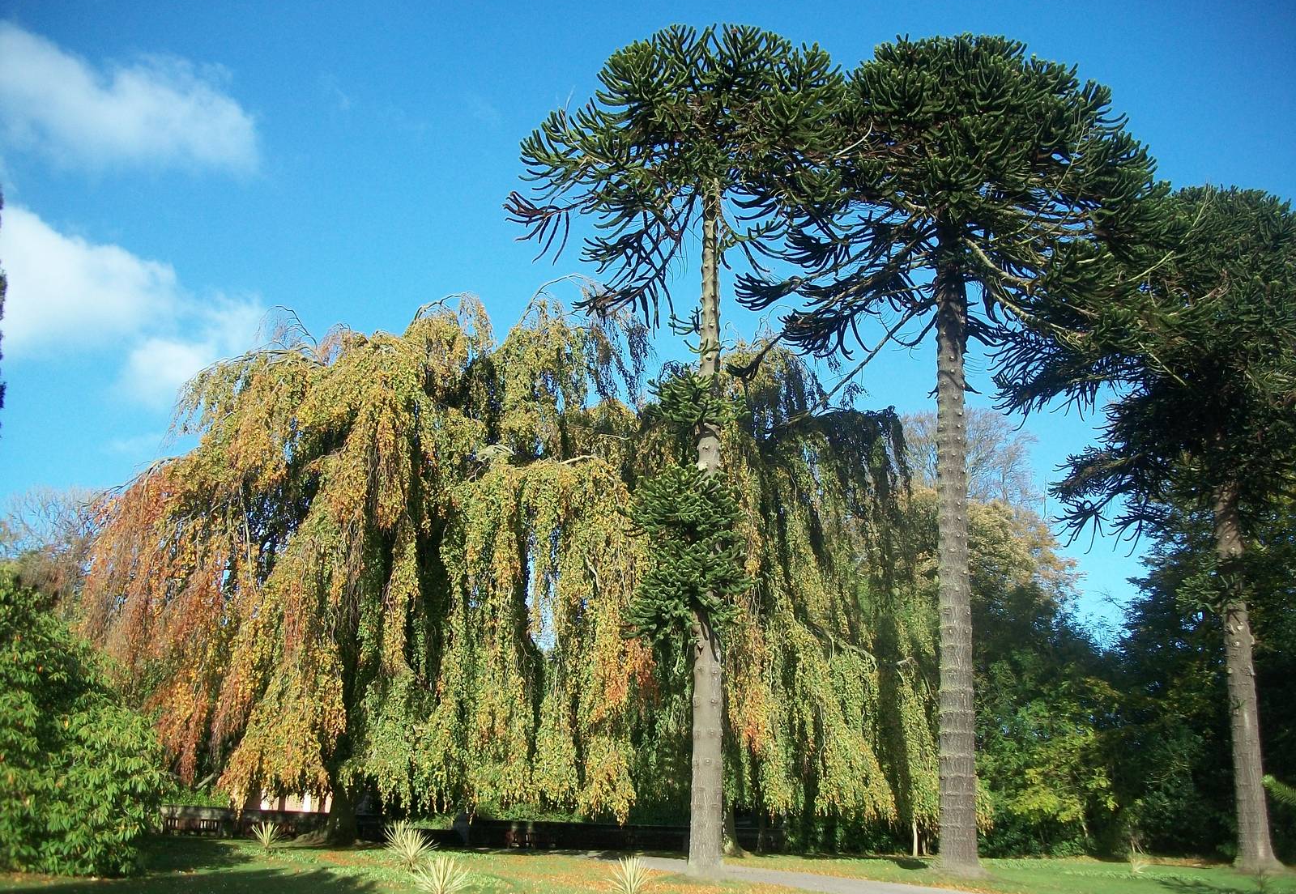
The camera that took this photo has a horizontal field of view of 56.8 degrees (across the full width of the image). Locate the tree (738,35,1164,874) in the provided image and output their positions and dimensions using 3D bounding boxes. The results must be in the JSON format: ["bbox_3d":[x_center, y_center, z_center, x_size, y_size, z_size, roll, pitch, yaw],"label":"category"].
[{"bbox_3d":[7.887,-0.895,29.986,11.280,21.840,10.500,1,-16,0],"label":"tree"}]

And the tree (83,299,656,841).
[{"bbox_3d":[-9.815,3.759,42.585,20.260,19.470,18.000,1,-16,0],"label":"tree"}]

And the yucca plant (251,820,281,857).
[{"bbox_3d":[-9.680,9.922,30.383,0.740,0.880,0.800,1,-16,0],"label":"yucca plant"}]

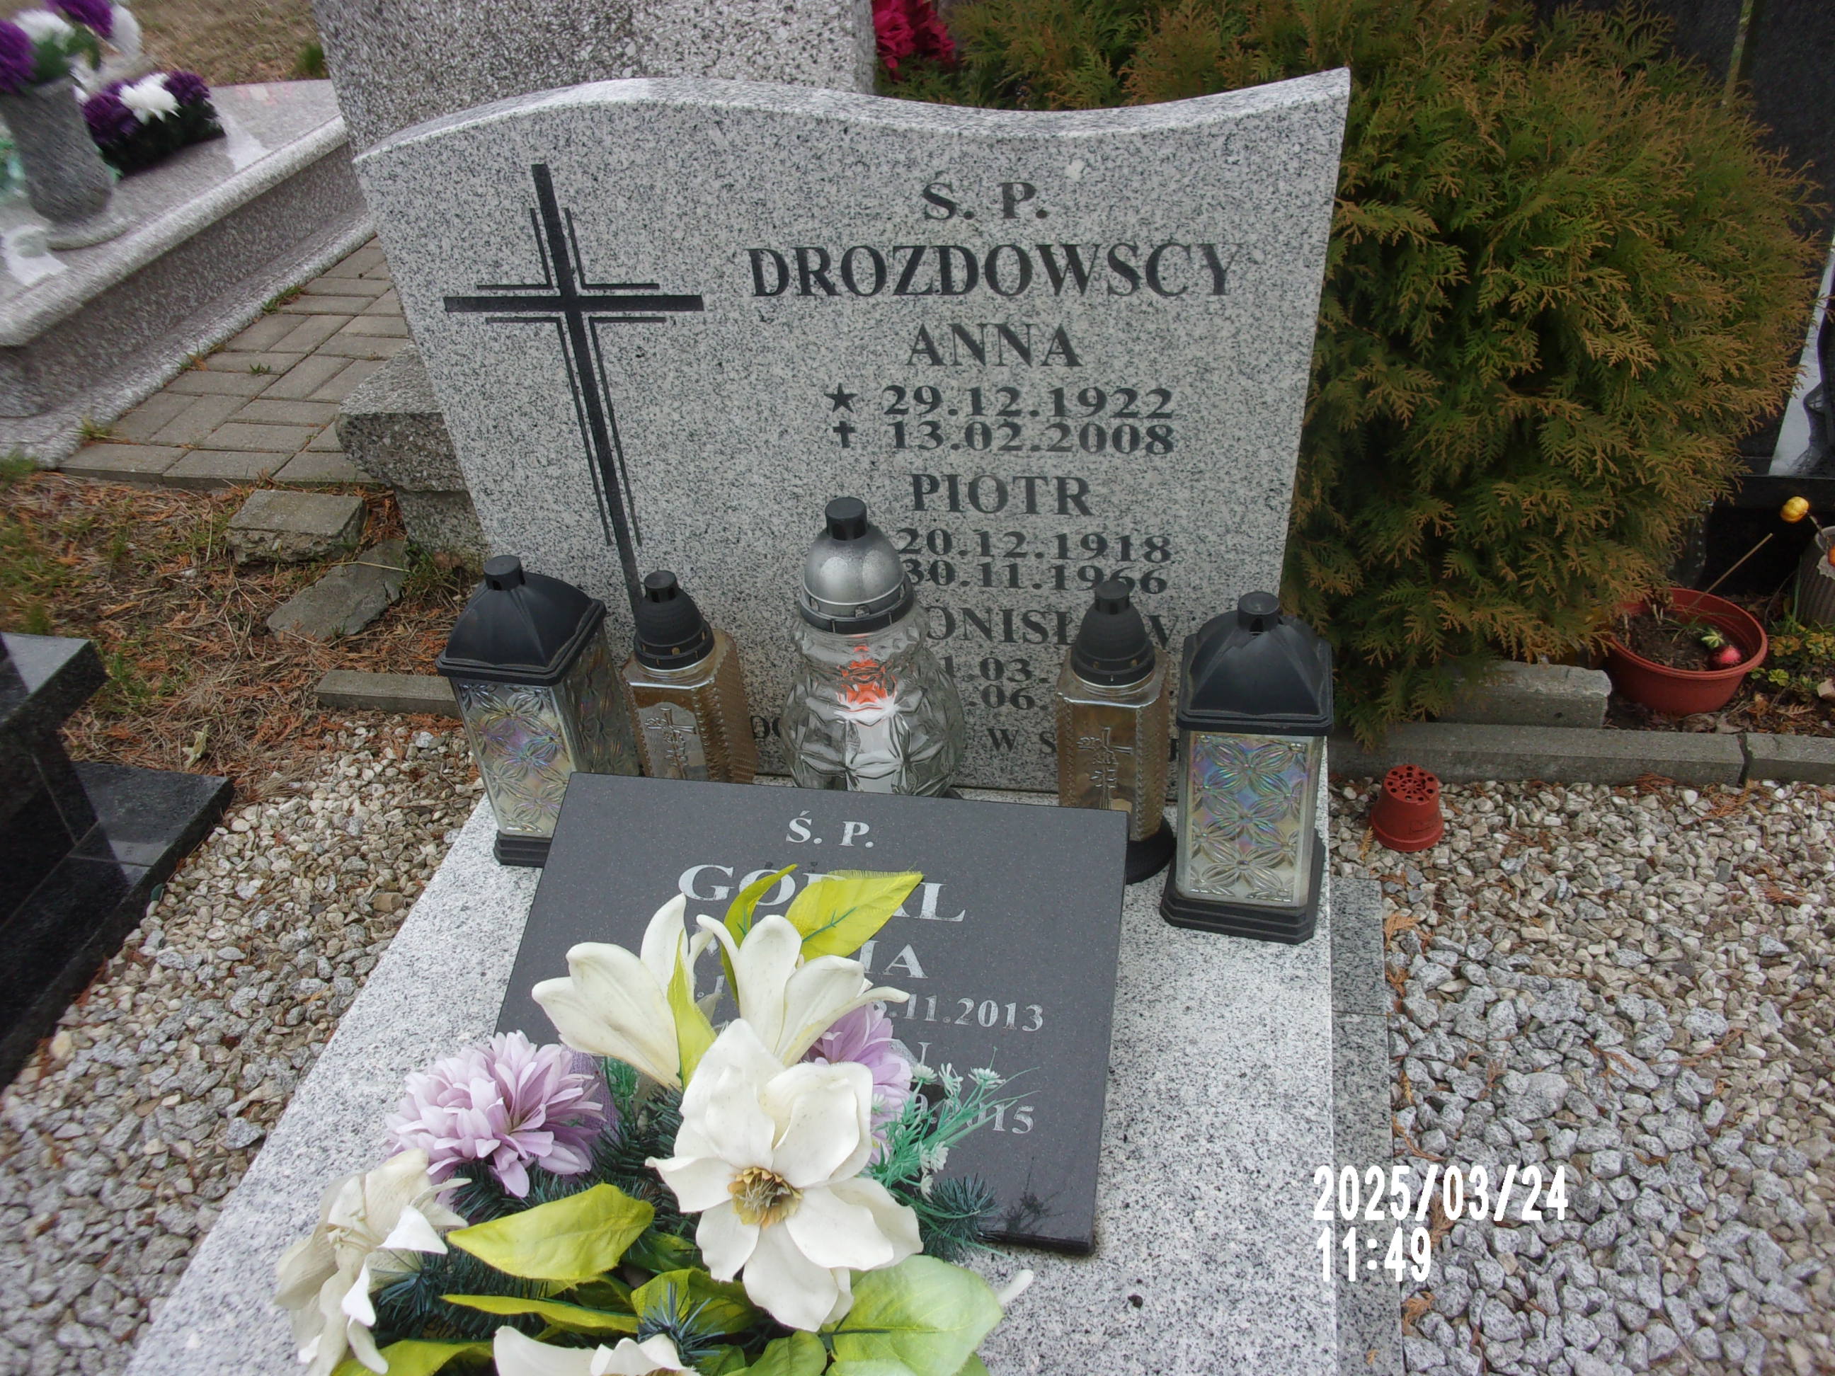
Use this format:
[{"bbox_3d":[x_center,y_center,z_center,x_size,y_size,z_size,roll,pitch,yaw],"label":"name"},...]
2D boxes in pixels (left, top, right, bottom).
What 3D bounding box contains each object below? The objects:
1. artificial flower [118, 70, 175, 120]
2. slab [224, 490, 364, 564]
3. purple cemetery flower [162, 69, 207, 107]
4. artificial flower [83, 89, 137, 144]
[{"bbox_3d":[-1.826,-1.401,3.517,0.130,0.100,0.120,3,37,12],"label":"artificial flower"},{"bbox_3d":[-1.012,-0.259,2.442,0.205,0.068,0.125,5,39,12],"label":"slab"},{"bbox_3d":[-1.744,-1.424,3.523,0.125,0.100,0.120,3,37,12],"label":"purple cemetery flower"},{"bbox_3d":[-1.642,-1.161,3.020,0.106,0.075,0.095,4,50,11],"label":"artificial flower"}]

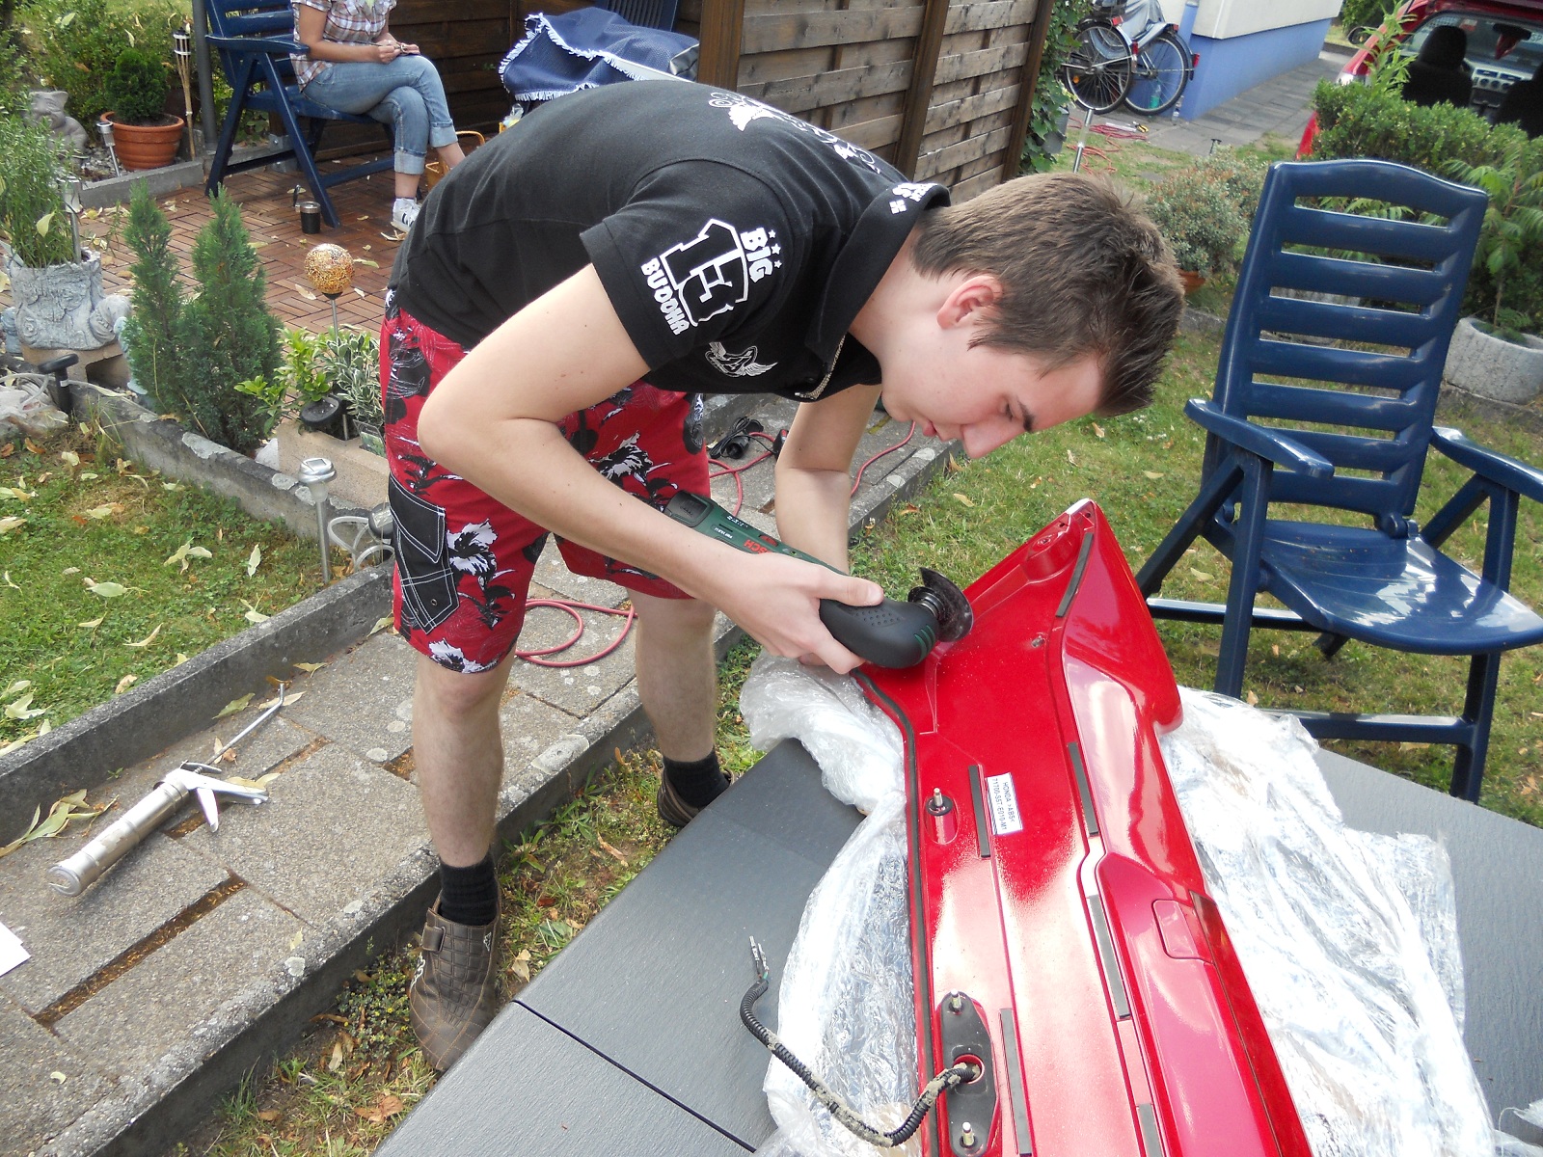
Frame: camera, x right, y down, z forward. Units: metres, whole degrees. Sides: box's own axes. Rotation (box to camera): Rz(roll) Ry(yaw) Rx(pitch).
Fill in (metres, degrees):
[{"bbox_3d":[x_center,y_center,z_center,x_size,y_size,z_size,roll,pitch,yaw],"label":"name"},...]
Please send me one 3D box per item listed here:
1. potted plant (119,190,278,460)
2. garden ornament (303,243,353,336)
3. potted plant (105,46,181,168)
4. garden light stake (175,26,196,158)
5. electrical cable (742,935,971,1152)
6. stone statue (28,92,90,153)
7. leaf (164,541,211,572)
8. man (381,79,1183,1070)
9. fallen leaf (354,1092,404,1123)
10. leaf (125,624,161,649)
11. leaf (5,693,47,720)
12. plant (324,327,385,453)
[{"bbox_3d":[-1.219,-0.560,2.584,0.340,0.552,0.270,-7,34,-24],"label":"potted plant"},{"bbox_3d":[-0.834,-0.450,2.340,0.100,0.405,0.100,-3,33,-19],"label":"garden ornament"},{"bbox_3d":[-2.252,-1.679,4.293,0.290,0.403,0.290,-8,35,-25],"label":"potted plant"},{"bbox_3d":[-2.146,-1.780,4.421,0.065,0.461,0.065,-7,34,-24],"label":"garden light stake"},{"bbox_3d":[0.038,0.337,0.886,0.208,0.065,0.080,30,37,31],"label":"electrical cable"},{"bbox_3d":[-2.504,-1.592,4.244,0.190,0.233,0.190,14,31,9],"label":"stone statue"},{"bbox_3d":[-1.139,-0.045,2.371,0.061,0.030,0.123,9,31,1],"label":"leaf"},{"bbox_3d":[-0.086,0.032,1.595,0.950,1.260,0.740,26,35,27],"label":"man"},{"bbox_3d":[-0.511,0.695,1.572,0.054,0.025,0.033,-15,38,-34],"label":"fallen leaf"},{"bbox_3d":[-1.103,0.105,2.133,0.032,0.020,0.078,21,33,20],"label":"leaf"},{"bbox_3d":[-1.203,0.205,1.942,0.050,0.030,0.060,23,34,22],"label":"leaf"},{"bbox_3d":[-0.809,-0.367,2.410,0.200,0.280,0.200,-3,33,-18],"label":"plant"}]

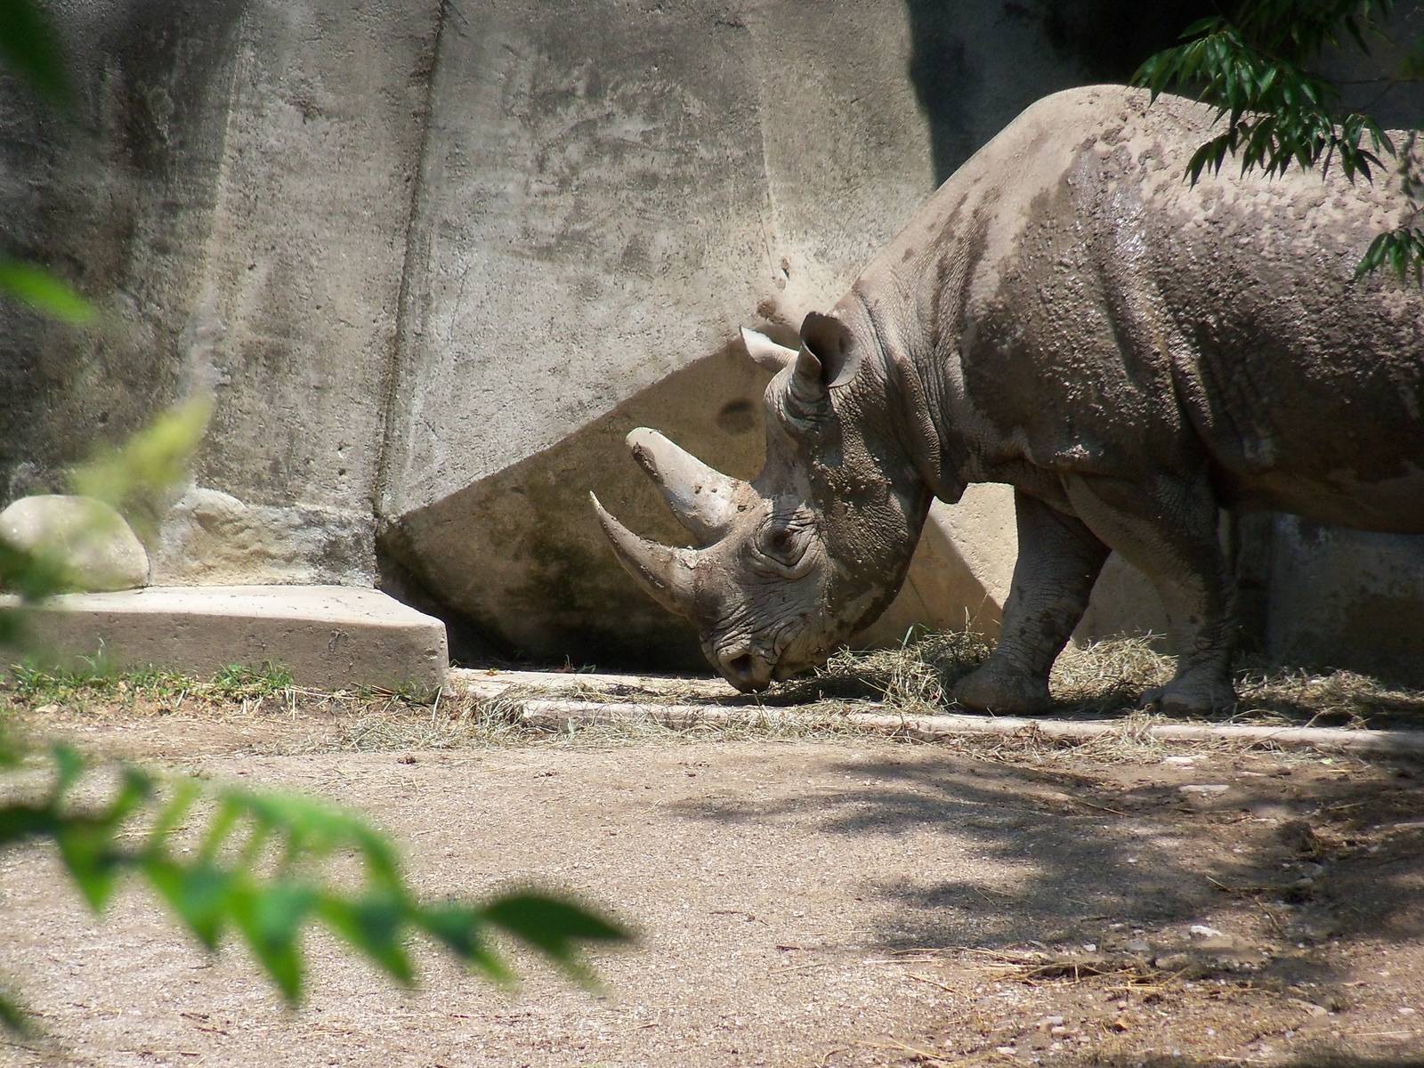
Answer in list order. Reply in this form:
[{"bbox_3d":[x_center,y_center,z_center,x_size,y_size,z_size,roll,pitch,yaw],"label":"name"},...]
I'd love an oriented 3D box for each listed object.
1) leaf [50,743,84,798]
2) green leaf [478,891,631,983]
[{"bbox_3d":[-0.381,0.140,8.500,0.021,0.033,0.025,0,7,0],"label":"leaf"},{"bbox_3d":[-0.093,0.238,8.500,0.087,0.052,0.045,0,7,0],"label":"green leaf"}]

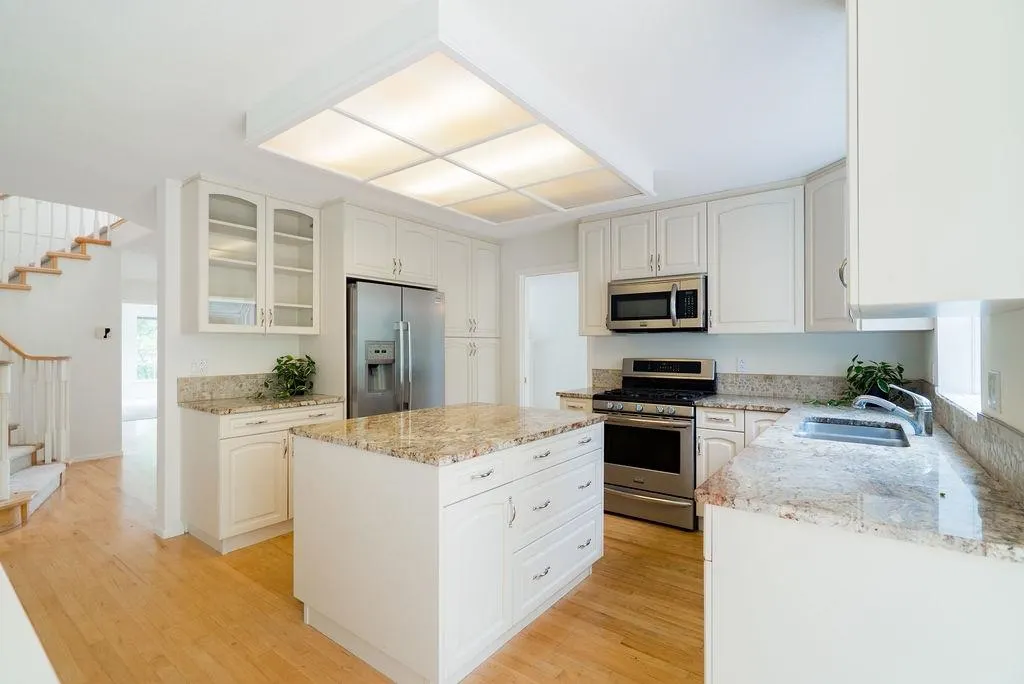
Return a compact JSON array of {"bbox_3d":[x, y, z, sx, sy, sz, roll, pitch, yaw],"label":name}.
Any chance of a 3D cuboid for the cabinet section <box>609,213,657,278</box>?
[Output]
[{"bbox_3d":[1.064,-0.761,3.778,0.390,0.514,0.330,0,0,36],"label":"cabinet section"}]

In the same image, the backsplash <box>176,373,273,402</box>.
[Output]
[{"bbox_3d":[-2.008,0.338,3.428,0.025,0.178,0.855,-1,-1,37],"label":"backsplash"}]

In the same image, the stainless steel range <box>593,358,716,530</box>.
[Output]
[{"bbox_3d":[1.143,0.732,3.607,0.763,1.170,0.720,-1,-1,37],"label":"stainless steel range"}]

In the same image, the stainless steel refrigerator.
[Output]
[{"bbox_3d":[-1.140,0.440,3.922,0.740,1.758,0.903,-1,-1,37],"label":"stainless steel refrigerator"}]

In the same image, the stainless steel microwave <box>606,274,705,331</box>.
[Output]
[{"bbox_3d":[1.233,-0.296,3.766,0.756,0.420,0.405,-1,-1,37],"label":"stainless steel microwave"}]

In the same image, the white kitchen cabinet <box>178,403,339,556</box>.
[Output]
[{"bbox_3d":[-1.784,0.891,3.280,0.636,0.880,0.829,0,-1,37],"label":"white kitchen cabinet"}]

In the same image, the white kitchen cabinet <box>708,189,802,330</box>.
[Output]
[{"bbox_3d":[1.808,-0.551,3.348,0.602,0.981,0.345,0,-1,37],"label":"white kitchen cabinet"}]

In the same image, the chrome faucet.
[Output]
[{"bbox_3d":[1.672,0.291,2.004,0.270,0.208,0.060,-1,-1,37],"label":"chrome faucet"}]

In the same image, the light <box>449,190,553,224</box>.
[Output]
[{"bbox_3d":[-0.060,-0.969,3.256,0.605,0.050,0.600,0,-1,37],"label":"light"}]

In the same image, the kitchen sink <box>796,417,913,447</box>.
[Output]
[{"bbox_3d":[1.592,0.529,2.129,0.410,0.200,0.703,0,-1,37],"label":"kitchen sink"}]

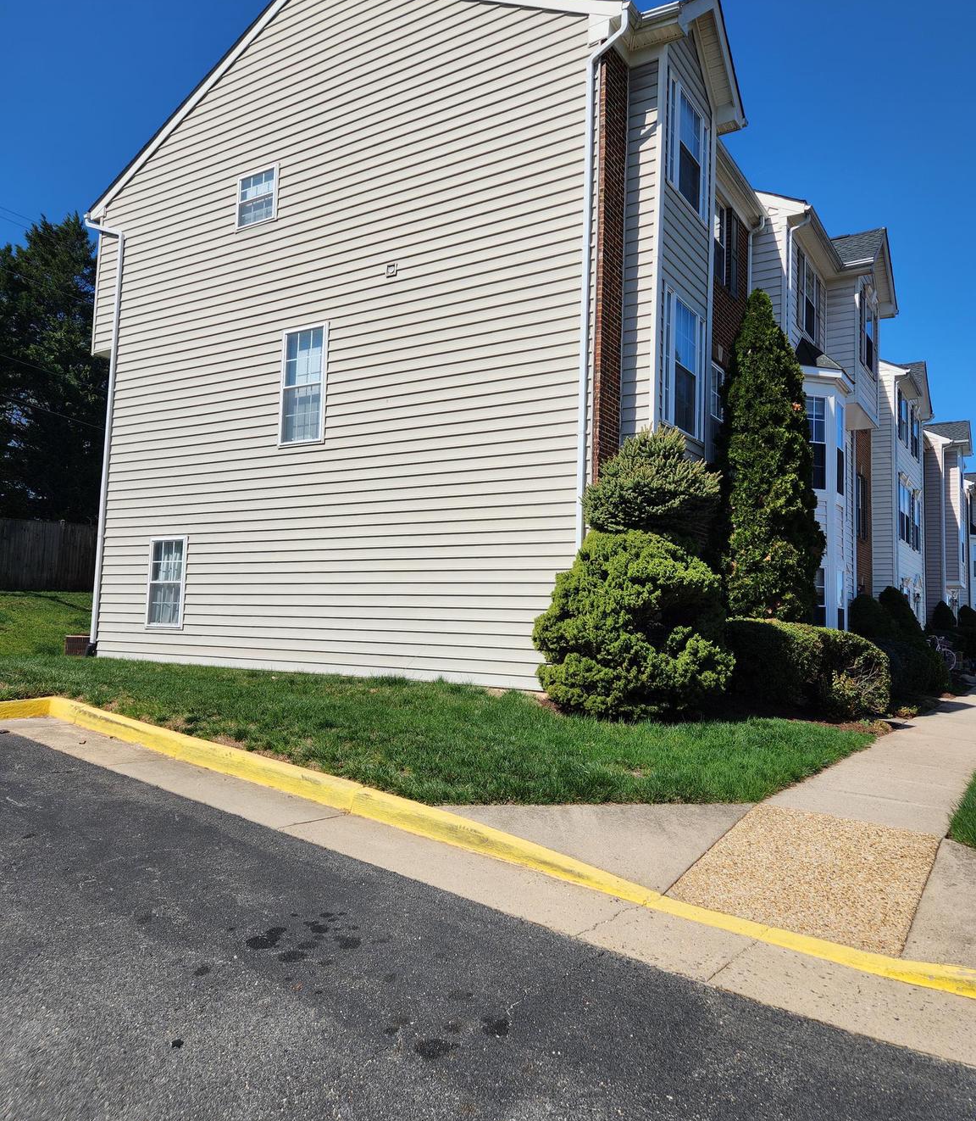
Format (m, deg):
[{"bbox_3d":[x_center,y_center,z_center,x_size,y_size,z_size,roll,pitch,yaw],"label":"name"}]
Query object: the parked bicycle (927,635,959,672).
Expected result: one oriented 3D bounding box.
[{"bbox_3d":[12.488,2.650,24.500,1.700,1.060,0.600,-1,-5,32],"label":"parked bicycle"}]

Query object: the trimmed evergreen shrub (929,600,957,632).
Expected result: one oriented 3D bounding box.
[{"bbox_3d":[14.452,2.439,27.416,1.500,2.267,1.500,-1,-5,32],"label":"trimmed evergreen shrub"}]

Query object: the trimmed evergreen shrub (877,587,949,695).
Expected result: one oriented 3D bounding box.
[{"bbox_3d":[8.875,1.655,18.420,2.000,2.164,2.000,-1,-5,32],"label":"trimmed evergreen shrub"}]

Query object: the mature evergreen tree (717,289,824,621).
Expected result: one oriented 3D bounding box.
[{"bbox_3d":[4.216,-1.047,12.973,1.600,6.105,1.600,-1,-5,32],"label":"mature evergreen tree"}]

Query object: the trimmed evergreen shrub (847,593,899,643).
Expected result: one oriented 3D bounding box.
[{"bbox_3d":[7.851,1.641,17.728,1.200,1.928,1.200,-1,-5,32],"label":"trimmed evergreen shrub"}]

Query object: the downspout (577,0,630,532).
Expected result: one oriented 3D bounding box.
[{"bbox_3d":[1.327,-2.566,10.246,0.595,8.216,0.140,-1,-5,32],"label":"downspout"}]

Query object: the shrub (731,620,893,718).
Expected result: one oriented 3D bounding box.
[{"bbox_3d":[4.470,1.511,12.238,2.050,1.210,1.300,-1,-5,32],"label":"shrub"}]

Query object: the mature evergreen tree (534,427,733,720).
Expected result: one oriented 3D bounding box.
[{"bbox_3d":[1.521,0.133,9.236,2.050,3.057,2.050,2,-4,0],"label":"mature evergreen tree"}]

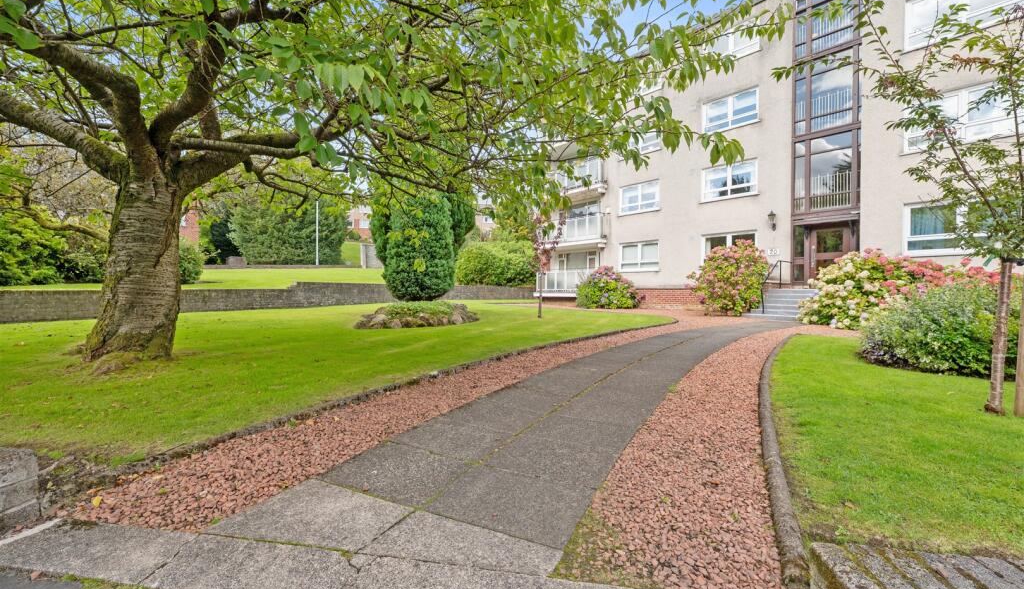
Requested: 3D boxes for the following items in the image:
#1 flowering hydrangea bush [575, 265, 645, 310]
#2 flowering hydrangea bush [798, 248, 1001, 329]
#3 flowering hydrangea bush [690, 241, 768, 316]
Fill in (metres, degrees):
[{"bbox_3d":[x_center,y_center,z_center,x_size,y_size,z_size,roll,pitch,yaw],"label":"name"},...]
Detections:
[{"bbox_3d":[4.426,-0.340,17.898,2.300,1.880,2.750,1,0,-44],"label":"flowering hydrangea bush"},{"bbox_3d":[9.116,-0.125,9.559,2.250,1.890,3.500,1,0,-44],"label":"flowering hydrangea bush"},{"bbox_3d":[7.663,-0.570,14.066,2.100,2.540,2.400,1,0,-44],"label":"flowering hydrangea bush"}]

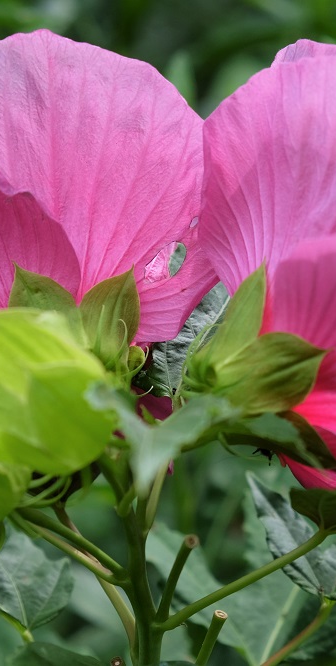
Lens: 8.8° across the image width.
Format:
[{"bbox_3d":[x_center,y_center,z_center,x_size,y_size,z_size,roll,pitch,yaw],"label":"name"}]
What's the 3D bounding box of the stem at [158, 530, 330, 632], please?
[{"bbox_3d":[0.026,0.083,0.735,0.068,0.010,0.010,-30,0,12],"label":"stem"}]

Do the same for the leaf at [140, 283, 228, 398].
[{"bbox_3d":[0.006,0.003,0.800,0.032,0.045,0.020,5,6,-6],"label":"leaf"}]

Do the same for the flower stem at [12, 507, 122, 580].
[{"bbox_3d":[-0.033,0.070,0.735,0.045,0.012,0.012,32,0,-20],"label":"flower stem"}]

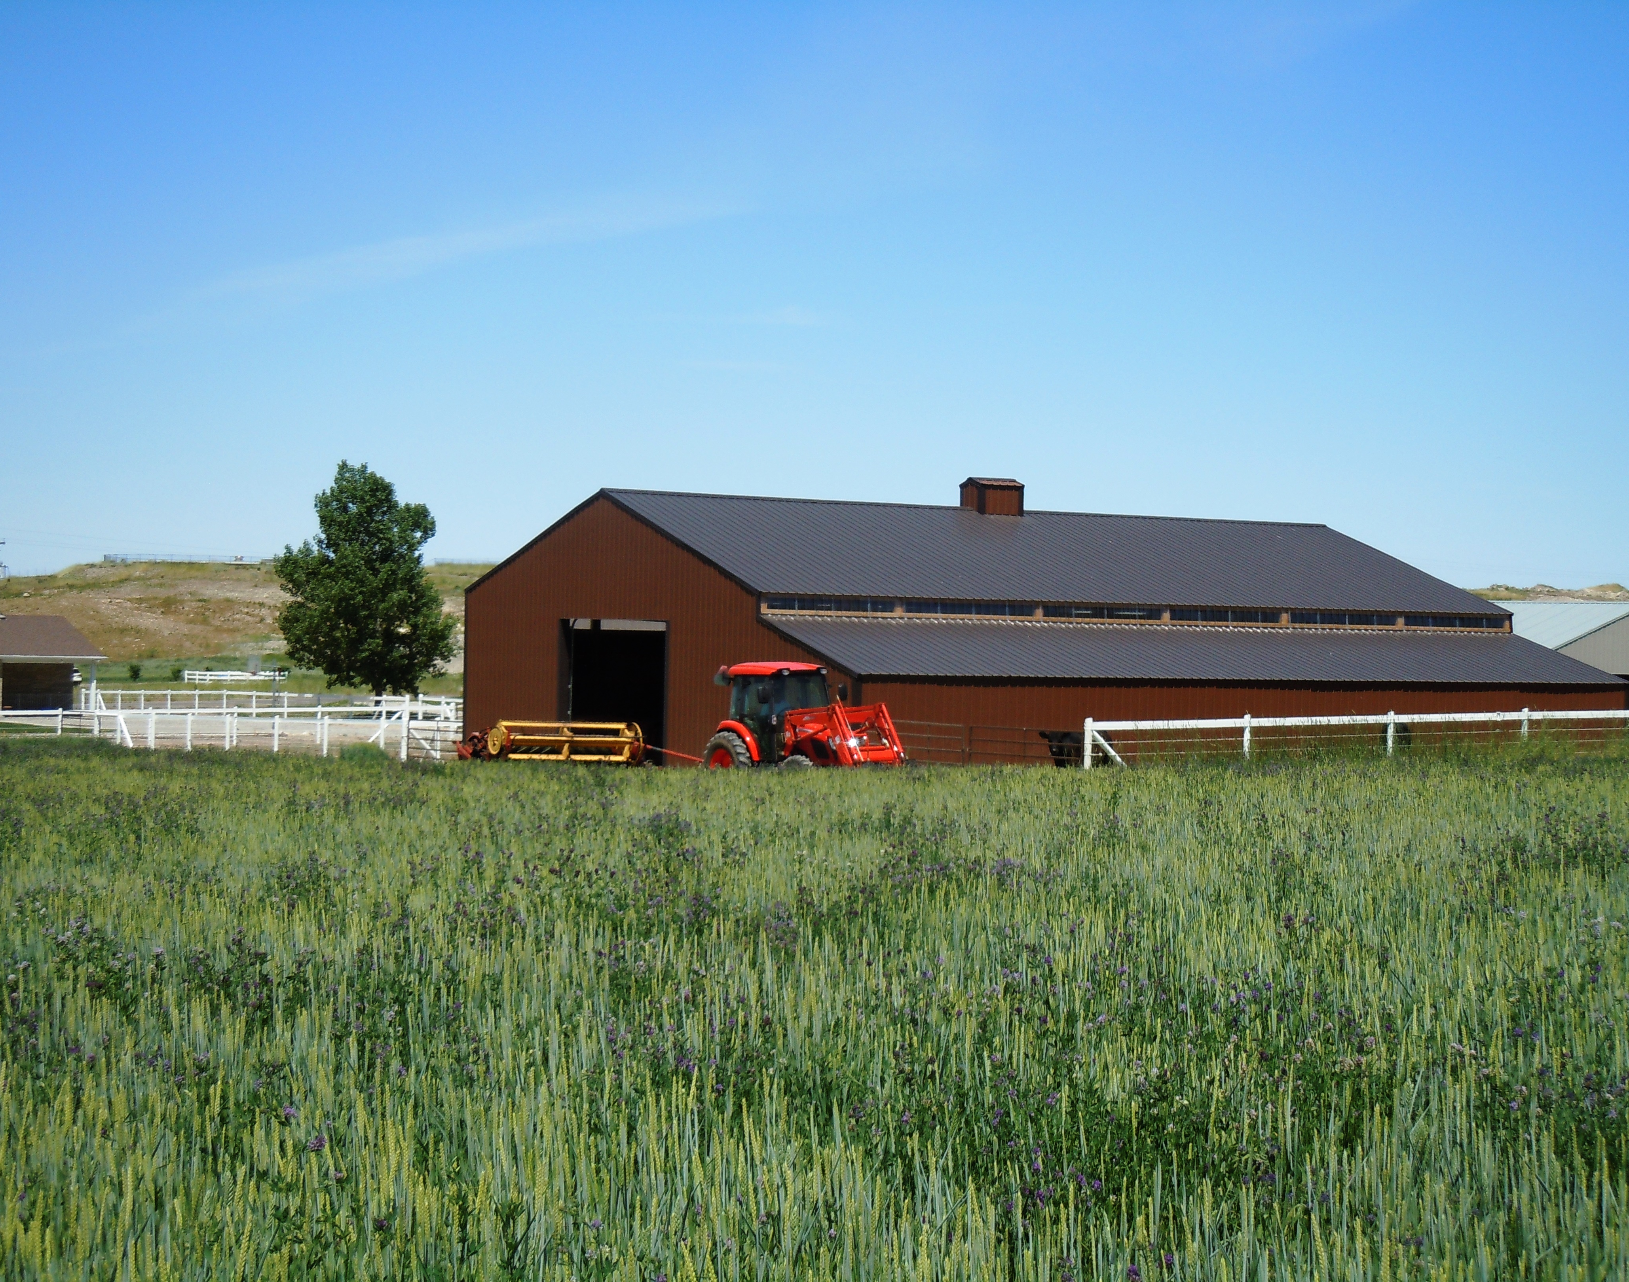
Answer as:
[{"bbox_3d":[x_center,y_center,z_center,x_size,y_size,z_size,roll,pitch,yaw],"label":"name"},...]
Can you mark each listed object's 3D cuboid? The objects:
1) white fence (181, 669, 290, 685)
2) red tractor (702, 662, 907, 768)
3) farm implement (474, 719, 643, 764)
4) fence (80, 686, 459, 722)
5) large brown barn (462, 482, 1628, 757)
[{"bbox_3d":[-56.064,3.546,282.881,10.600,1.300,0.150,1,0,-33],"label":"white fence"},{"bbox_3d":[-0.225,1.681,52.800,1.850,2.540,4.100,1,0,-43],"label":"red tractor"},{"bbox_3d":[-4.950,2.182,56.800,3.100,1.360,1.750,1,0,-30],"label":"farm implement"},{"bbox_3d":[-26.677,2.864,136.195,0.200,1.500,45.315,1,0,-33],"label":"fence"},{"bbox_3d":[5.396,-0.439,70.471,22.050,7.100,17.550,1,0,-33],"label":"large brown barn"}]

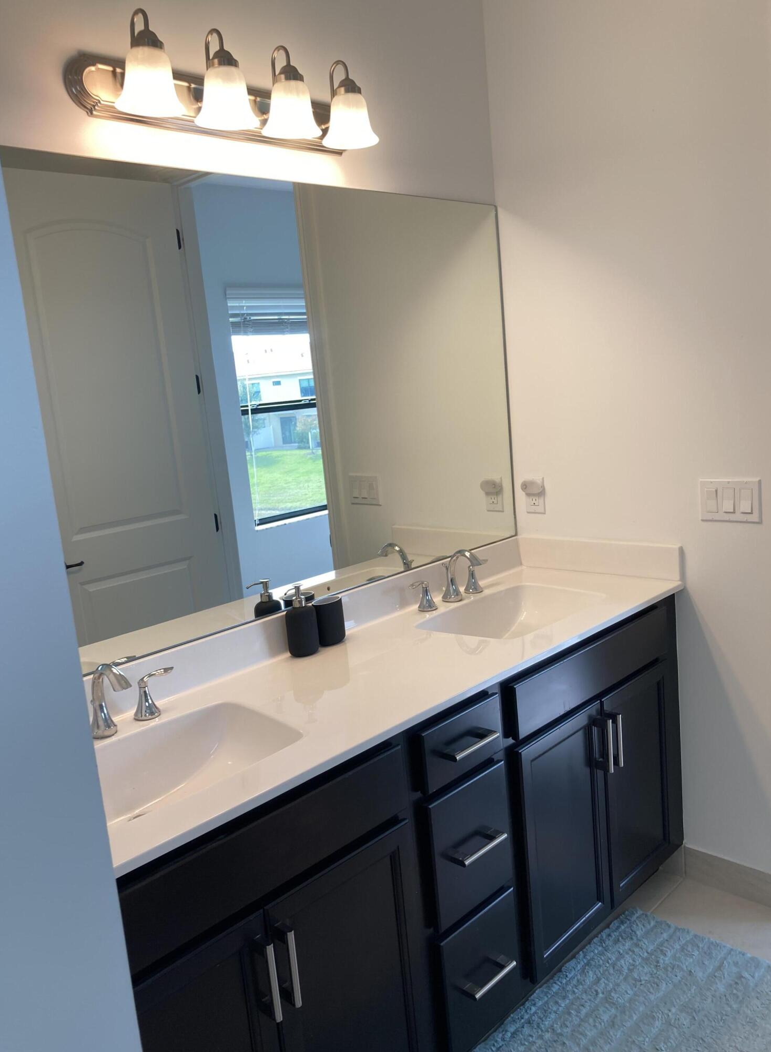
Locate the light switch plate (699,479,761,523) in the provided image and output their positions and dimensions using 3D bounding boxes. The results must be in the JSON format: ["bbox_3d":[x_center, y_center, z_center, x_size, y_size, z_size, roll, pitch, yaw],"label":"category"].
[{"bbox_3d":[0.910,-0.065,2.249,0.162,0.115,0.008,4,14,45],"label":"light switch plate"}]

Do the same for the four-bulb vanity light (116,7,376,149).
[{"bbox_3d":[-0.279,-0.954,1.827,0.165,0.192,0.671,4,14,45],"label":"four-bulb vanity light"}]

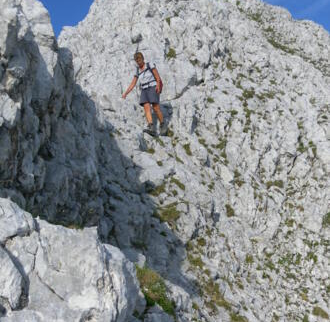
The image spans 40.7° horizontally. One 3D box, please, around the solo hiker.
[{"bbox_3d":[-0.396,-1.305,8.600,0.780,1.630,0.540,-2,-5,22],"label":"solo hiker"}]

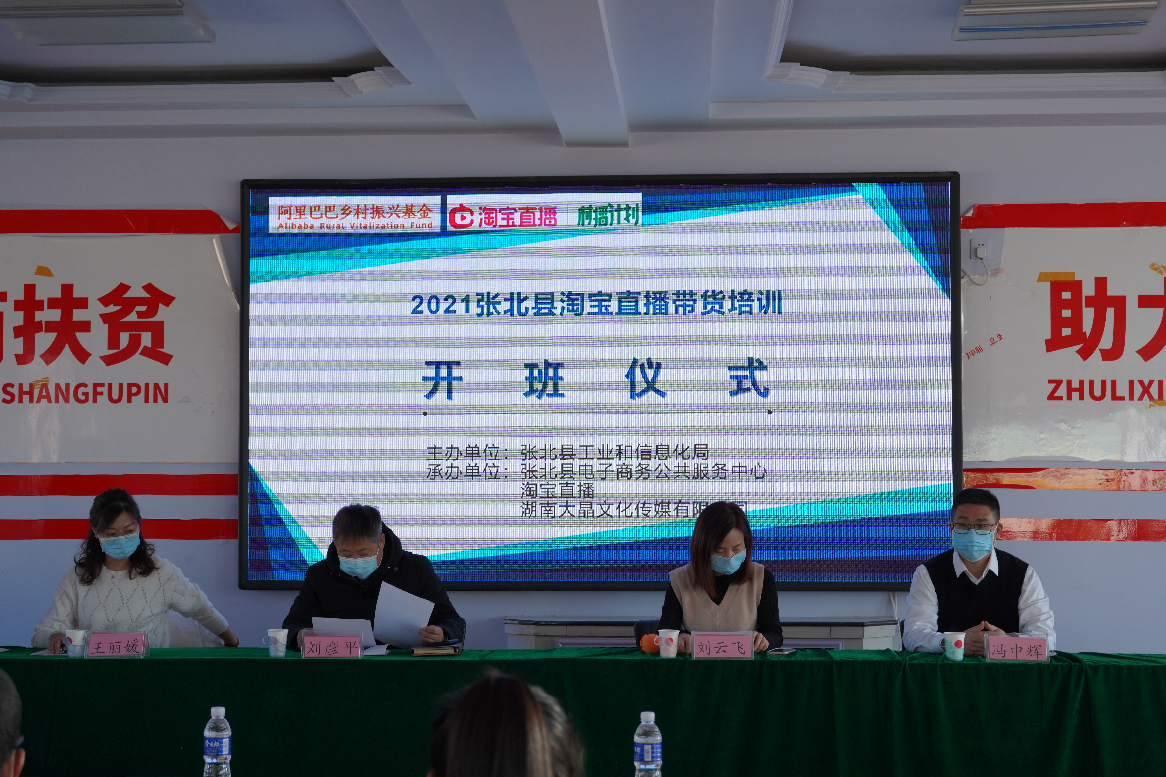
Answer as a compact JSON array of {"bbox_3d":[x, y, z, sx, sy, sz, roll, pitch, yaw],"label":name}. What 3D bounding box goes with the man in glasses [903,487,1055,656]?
[{"bbox_3d":[1.386,1.007,6.773,0.520,1.315,0.750,0,-2,6],"label":"man in glasses"}]

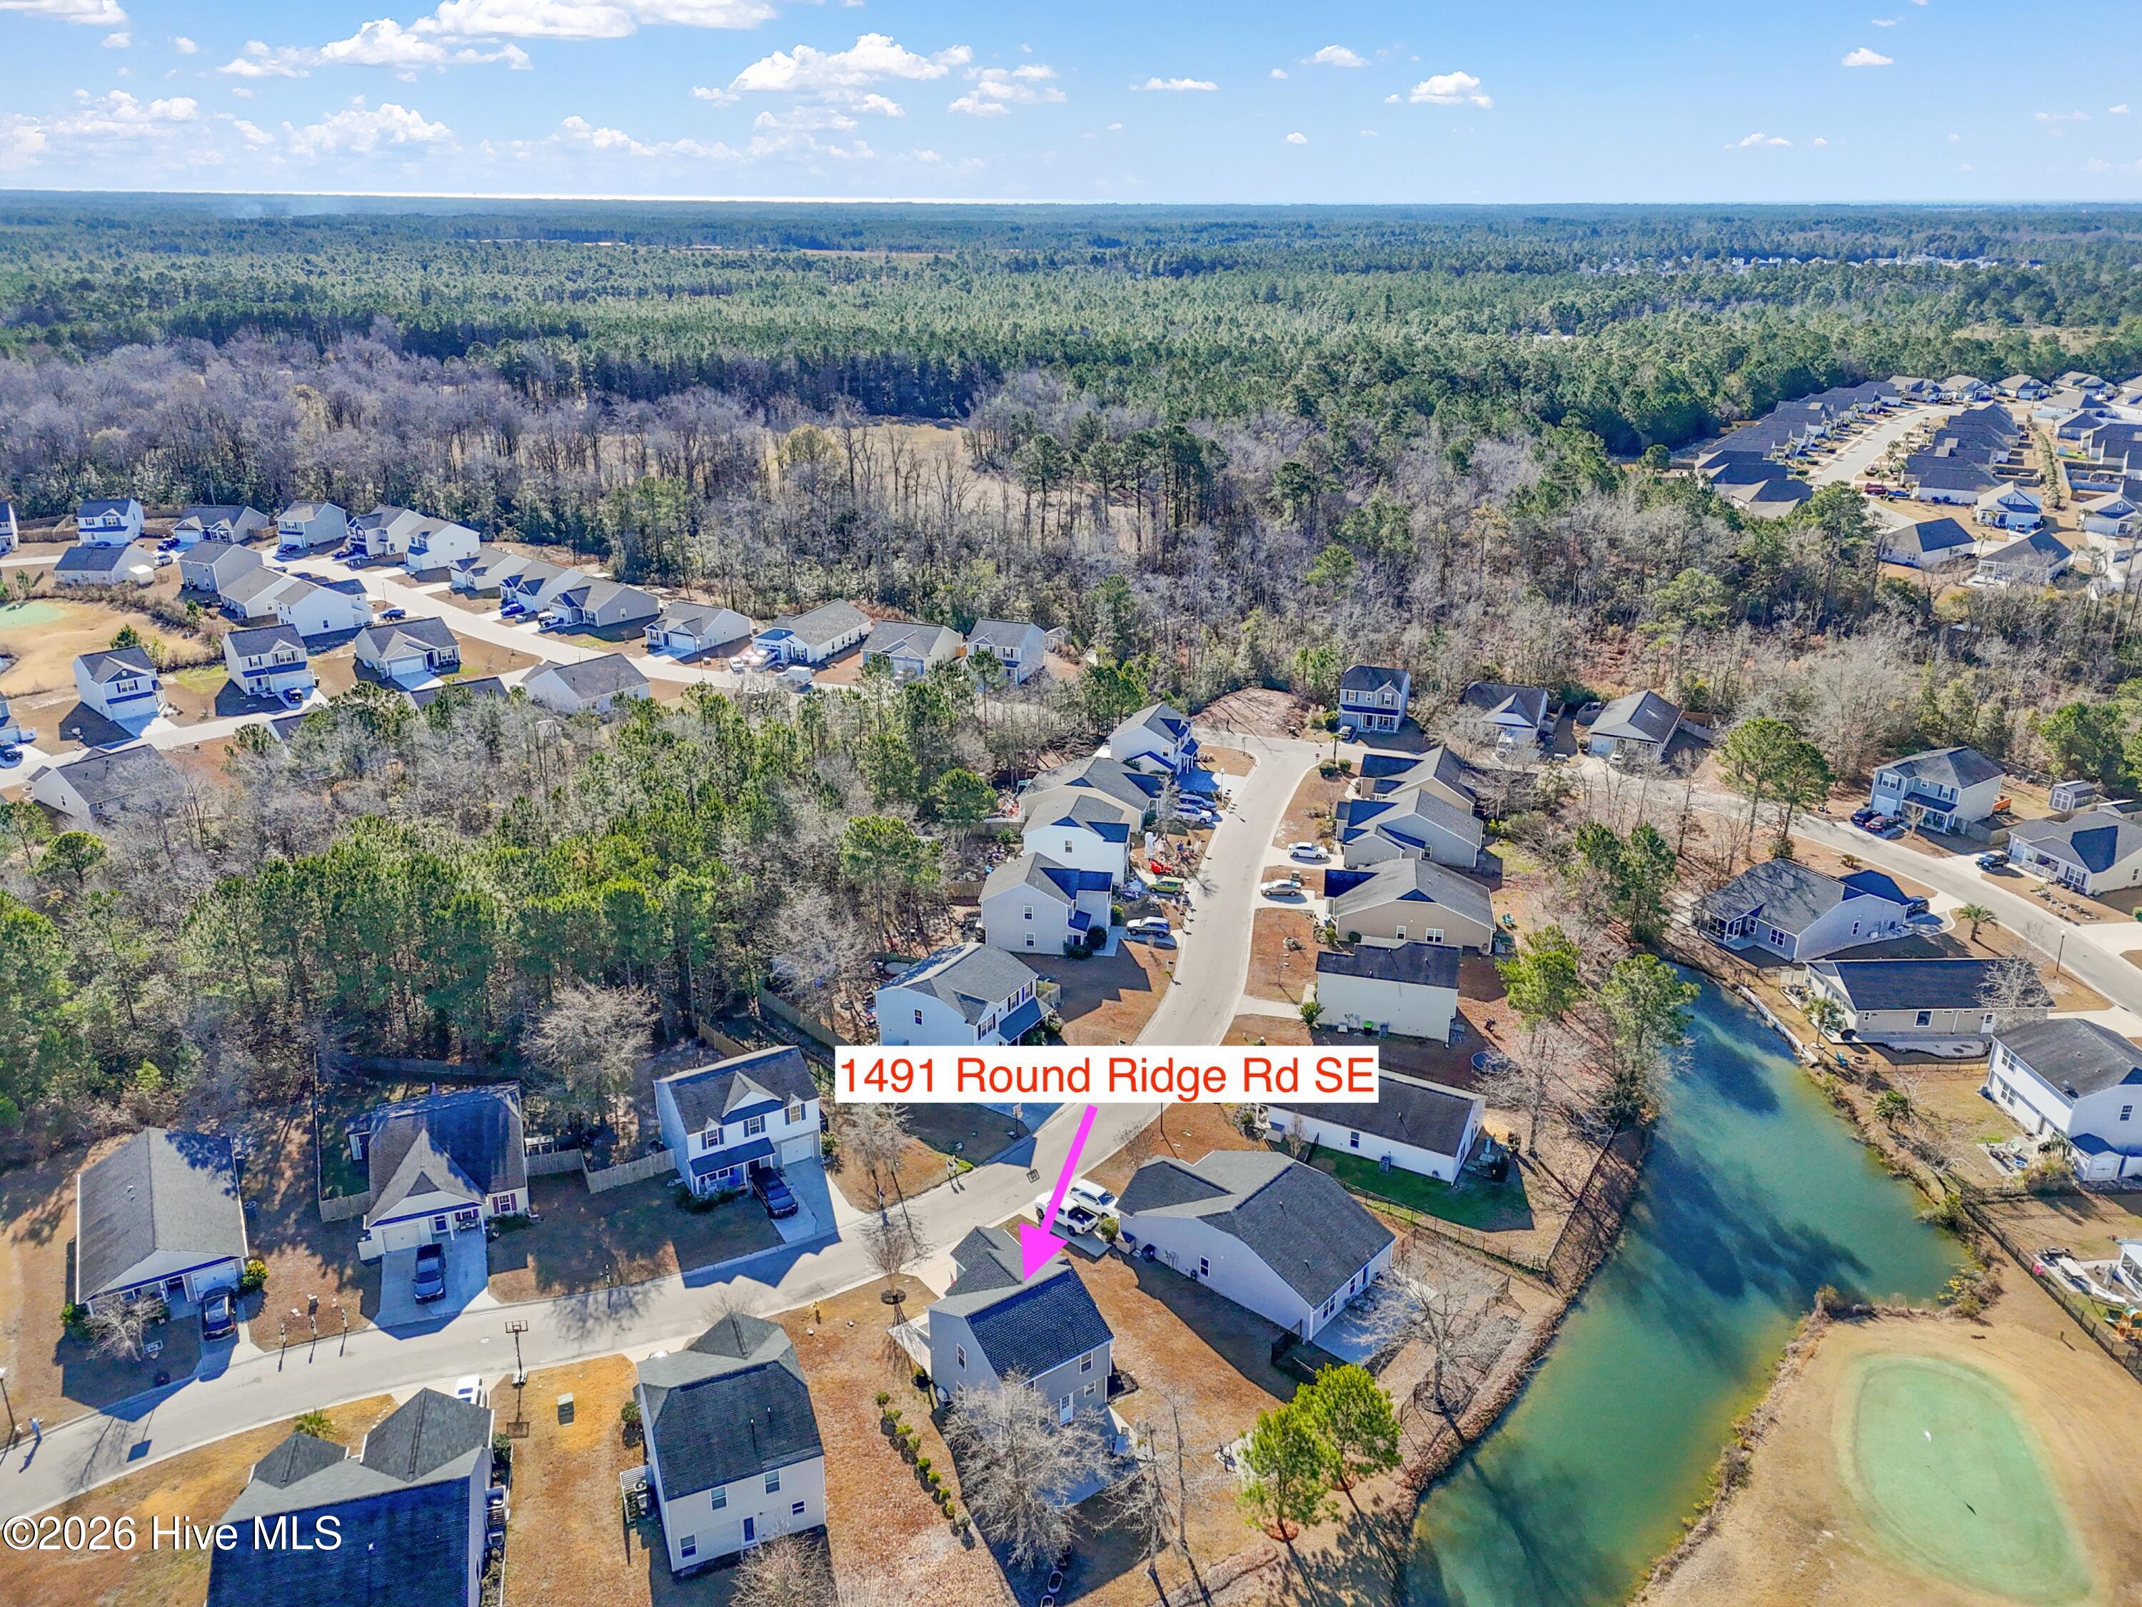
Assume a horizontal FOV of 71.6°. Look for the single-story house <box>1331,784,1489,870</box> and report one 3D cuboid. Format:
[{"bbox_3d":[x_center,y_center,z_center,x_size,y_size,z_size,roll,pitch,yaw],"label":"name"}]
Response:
[{"bbox_3d":[41.009,3.238,181.300,17.667,6.070,13.127,7,23,15],"label":"single-story house"}]

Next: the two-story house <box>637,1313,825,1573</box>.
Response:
[{"bbox_3d":[-21.189,37.996,91.473,9.400,8.100,12.700,-8,24,-21],"label":"two-story house"}]

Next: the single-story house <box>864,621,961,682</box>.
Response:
[{"bbox_3d":[-26.981,-27.356,253.999,12.500,5.800,15.100,10,24,22],"label":"single-story house"}]

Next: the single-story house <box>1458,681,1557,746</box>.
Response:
[{"bbox_3d":[65.093,-14.646,224.111,11.800,6.000,15.300,8,23,17],"label":"single-story house"}]

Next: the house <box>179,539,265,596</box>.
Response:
[{"bbox_3d":[-167.100,-47.350,293.050,9.100,8.000,11.650,10,24,23],"label":"house"}]

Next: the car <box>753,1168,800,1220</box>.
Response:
[{"bbox_3d":[-23.163,30.174,115.995,1.950,1.750,4.850,-12,25,-27],"label":"car"}]

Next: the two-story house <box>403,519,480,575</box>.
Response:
[{"bbox_3d":[-131.680,-54.650,311.180,8.680,8.100,12.690,19,29,38],"label":"two-story house"}]

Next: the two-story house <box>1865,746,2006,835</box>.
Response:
[{"bbox_3d":[108.820,-2.520,186.540,12.700,7.840,9.350,-13,26,-30],"label":"two-story house"}]

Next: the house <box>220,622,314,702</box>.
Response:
[{"bbox_3d":[-128.698,-23.753,237.954,9.680,8.325,12.971,-15,27,-34],"label":"house"}]

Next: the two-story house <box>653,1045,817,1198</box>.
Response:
[{"bbox_3d":[-26.780,24.860,120.460,10.600,7.840,10.090,-12,25,-27],"label":"two-story house"}]

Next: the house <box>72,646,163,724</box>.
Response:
[{"bbox_3d":[-144.113,-18.760,225.381,14.300,8.000,8.400,21,30,41],"label":"house"}]

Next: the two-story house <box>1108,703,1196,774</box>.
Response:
[{"bbox_3d":[11.720,-8.968,203.481,10.500,7.900,9.400,7,23,15],"label":"two-story house"}]

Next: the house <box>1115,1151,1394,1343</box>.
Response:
[{"bbox_3d":[13.330,30.250,108.190,17.150,5.750,10.390,19,29,37],"label":"house"}]

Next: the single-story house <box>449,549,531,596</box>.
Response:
[{"bbox_3d":[-113.110,-47.100,293.870,10.000,5.550,16.000,16,27,33],"label":"single-story house"}]

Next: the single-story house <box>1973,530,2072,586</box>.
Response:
[{"bbox_3d":[205.291,-52.870,318.940,12.200,6.500,21.000,20,29,40],"label":"single-story house"}]

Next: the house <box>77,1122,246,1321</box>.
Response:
[{"bbox_3d":[-67.300,30.470,109.810,10.290,5.100,16.570,-13,26,-29],"label":"house"}]

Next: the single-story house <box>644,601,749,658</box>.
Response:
[{"bbox_3d":[-66.725,-32.063,264.882,12.400,5.800,15.000,12,25,26],"label":"single-story house"}]

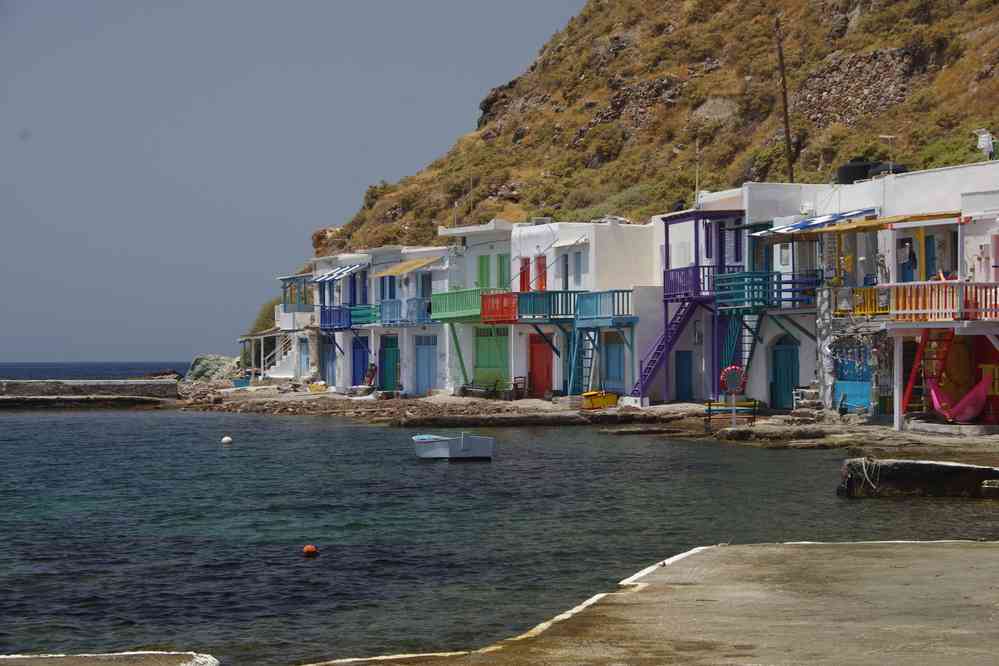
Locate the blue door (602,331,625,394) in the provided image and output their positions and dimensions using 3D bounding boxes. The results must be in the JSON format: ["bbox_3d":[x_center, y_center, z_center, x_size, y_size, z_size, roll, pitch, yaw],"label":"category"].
[{"bbox_3d":[3.896,1.008,82.500,0.120,2.100,1.600,0,-1,-24],"label":"blue door"}]

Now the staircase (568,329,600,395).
[{"bbox_3d":[3.018,1.042,86.730,0.882,2.401,0.931,0,-1,-24],"label":"staircase"}]

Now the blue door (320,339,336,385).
[{"bbox_3d":[-7.844,1.330,110.740,0.150,2.205,1.568,0,-1,-26],"label":"blue door"}]

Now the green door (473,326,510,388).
[{"bbox_3d":[-0.335,0.965,95.060,0.150,2.401,2.254,0,-1,-33],"label":"green door"}]

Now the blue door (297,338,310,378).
[{"bbox_3d":[-9.309,1.211,114.660,0.150,1.911,1.176,0,-1,-27],"label":"blue door"}]

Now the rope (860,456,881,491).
[{"bbox_3d":[6.040,2.304,39.300,0.320,0.580,0.150,0,-1,6],"label":"rope"}]

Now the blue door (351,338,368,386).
[{"bbox_3d":[-6.125,1.251,106.000,0.120,2.200,2.200,0,-1,-22],"label":"blue door"}]

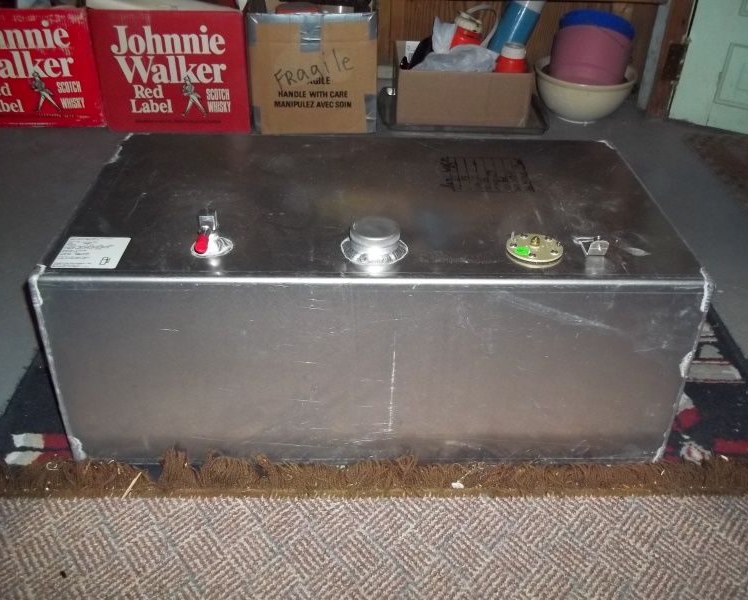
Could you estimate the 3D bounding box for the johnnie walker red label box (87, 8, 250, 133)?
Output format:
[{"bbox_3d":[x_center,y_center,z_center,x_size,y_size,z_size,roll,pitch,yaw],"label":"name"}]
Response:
[{"bbox_3d":[-0.540,-0.681,2.095,0.385,0.320,0.285,0,33,-3],"label":"johnnie walker red label box"}]

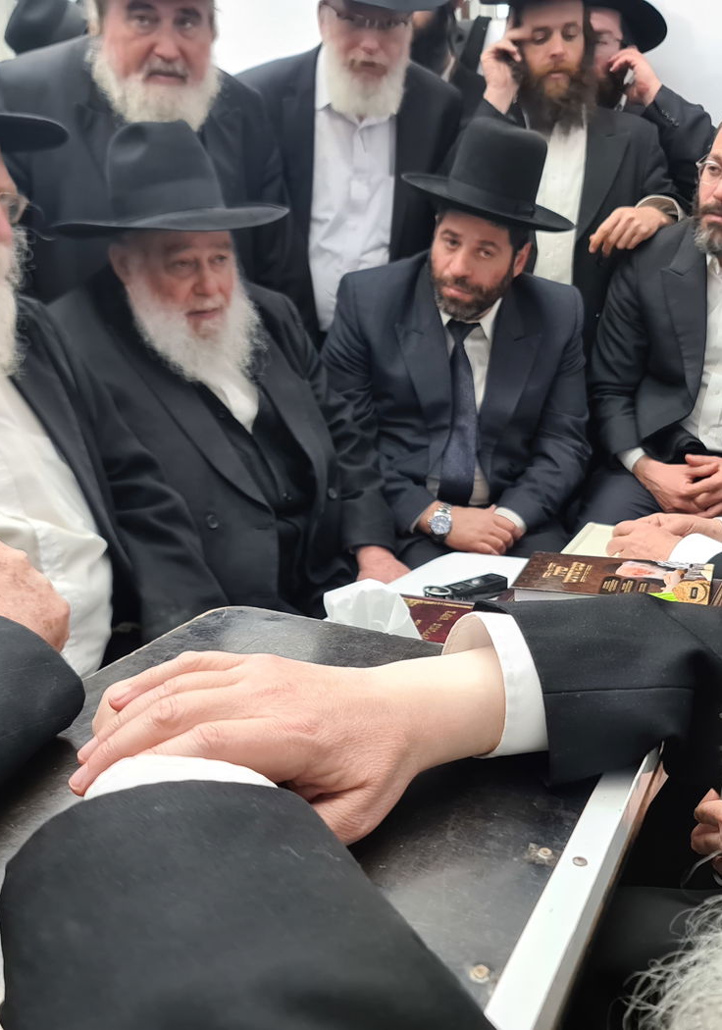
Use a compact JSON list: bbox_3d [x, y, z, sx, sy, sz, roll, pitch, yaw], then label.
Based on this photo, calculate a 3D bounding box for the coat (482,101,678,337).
[{"bbox_3d":[0.475,-0.503,2.224,0.550,0.820,0.380,3,13,11],"label":"coat"}]

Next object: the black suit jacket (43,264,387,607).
[{"bbox_3d":[-0.240,-0.073,1.605,0.560,0.680,0.440,-7,15,-29],"label":"black suit jacket"}]

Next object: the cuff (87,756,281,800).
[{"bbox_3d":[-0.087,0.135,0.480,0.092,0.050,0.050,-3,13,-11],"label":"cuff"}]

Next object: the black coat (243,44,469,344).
[{"bbox_3d":[-0.020,-0.587,2.143,0.500,0.780,0.320,0,13,0],"label":"black coat"}]

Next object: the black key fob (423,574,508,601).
[{"bbox_3d":[0.140,0.100,1.348,0.115,0.020,0.045,-12,17,-37],"label":"black key fob"}]

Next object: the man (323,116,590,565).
[{"bbox_3d":[0.180,-0.049,1.857,0.560,1.400,0.720,1,13,4],"label":"man"}]

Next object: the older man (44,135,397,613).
[{"bbox_3d":[-0.220,0.039,1.610,0.600,1.360,0.700,-7,15,-29],"label":"older man"}]

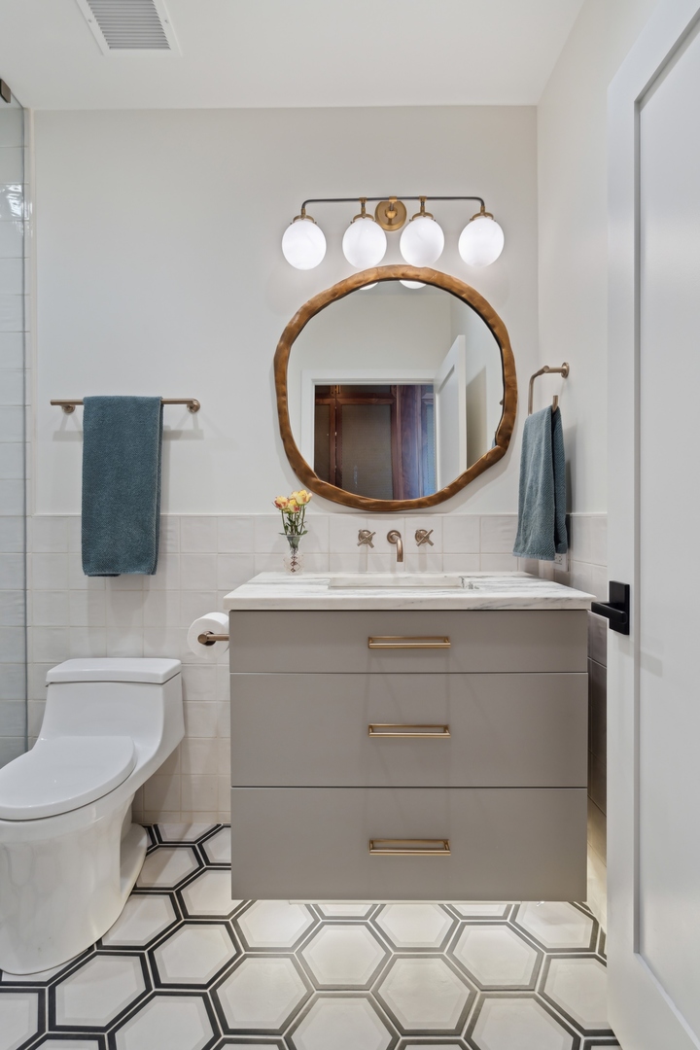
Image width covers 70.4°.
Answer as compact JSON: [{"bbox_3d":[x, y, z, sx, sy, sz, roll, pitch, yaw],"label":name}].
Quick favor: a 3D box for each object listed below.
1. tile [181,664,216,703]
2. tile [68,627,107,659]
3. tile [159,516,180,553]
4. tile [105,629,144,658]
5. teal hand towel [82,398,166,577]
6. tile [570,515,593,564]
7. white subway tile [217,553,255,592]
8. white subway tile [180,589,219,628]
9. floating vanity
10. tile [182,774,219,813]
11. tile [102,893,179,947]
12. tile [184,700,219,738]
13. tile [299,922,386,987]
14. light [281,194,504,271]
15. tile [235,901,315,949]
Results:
[{"bbox_3d":[-0.536,0.562,1.762,0.130,0.130,0.010,0,0,0],"label":"tile"},{"bbox_3d":[-0.901,0.415,1.710,0.126,0.125,0.010,0,1,1],"label":"tile"},{"bbox_3d":[-0.645,0.033,1.702,0.126,0.125,0.010,0,1,1],"label":"tile"},{"bbox_3d":[-0.773,0.415,1.709,0.126,0.125,0.010,0,1,1],"label":"tile"},{"bbox_3d":[-0.756,-0.130,1.652,0.248,0.597,0.055,0,1,0],"label":"teal hand towel"},{"bbox_3d":[0.680,0.043,1.450,0.010,0.132,0.132,0,1,0],"label":"tile"},{"bbox_3d":[-0.405,0.169,1.761,0.130,0.130,0.010,0,0,0],"label":"white subway tile"},{"bbox_3d":[-0.537,0.300,1.762,0.130,0.130,0.010,0,0,0],"label":"white subway tile"},{"bbox_3d":[0.148,0.538,1.467,0.890,0.733,0.570,0,0,0],"label":"floating vanity"},{"bbox_3d":[-0.516,0.924,1.714,0.126,0.125,0.010,0,1,1],"label":"tile"},{"bbox_3d":[-0.562,1.051,1.315,0.218,0.010,0.184,0,1,0],"label":"tile"},{"bbox_3d":[-0.550,0.710,1.814,0.132,0.132,0.010,0,1,0],"label":"tile"},{"bbox_3d":[-0.014,1.113,1.283,0.250,0.010,0.212,0,1,0],"label":"tile"},{"bbox_3d":[0.143,-0.971,1.671,0.736,0.232,0.194,0,1,0],"label":"light"},{"bbox_3d":[-0.194,1.041,1.301,0.238,0.010,0.199,0,1,1],"label":"tile"}]

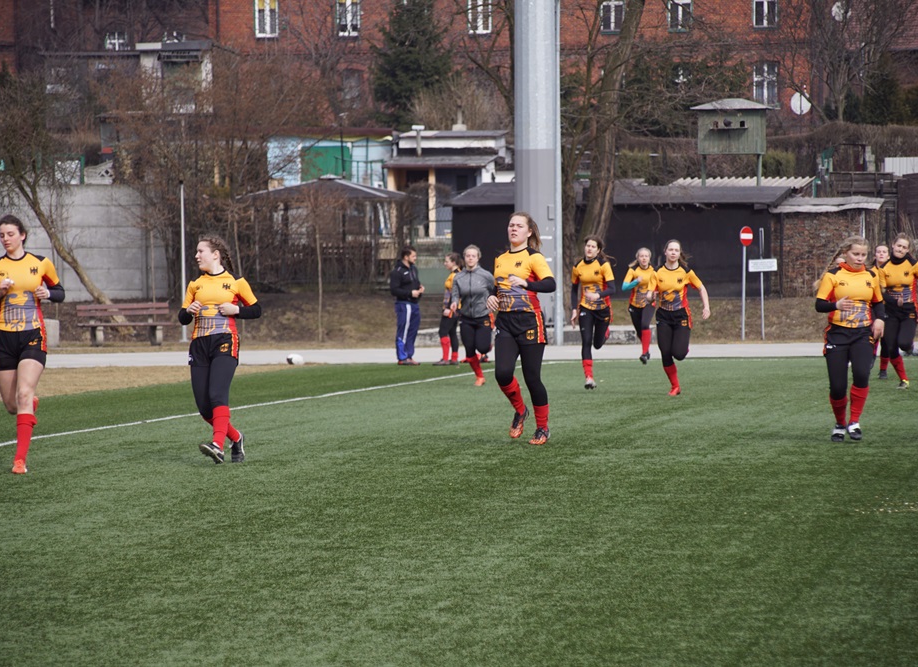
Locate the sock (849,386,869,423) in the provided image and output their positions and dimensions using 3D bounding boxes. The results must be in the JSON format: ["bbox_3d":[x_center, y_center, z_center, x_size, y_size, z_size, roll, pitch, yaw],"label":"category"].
[{"bbox_3d":[3.052,0.541,38.100,0.130,0.280,0.135,7,0,-11],"label":"sock"}]

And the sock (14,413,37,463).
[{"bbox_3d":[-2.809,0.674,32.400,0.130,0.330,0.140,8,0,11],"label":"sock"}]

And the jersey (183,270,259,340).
[{"bbox_3d":[-1.648,-0.194,34.700,0.470,0.490,0.280,0,1,22],"label":"jersey"}]

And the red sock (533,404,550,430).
[{"bbox_3d":[0.608,0.619,36.600,0.105,0.210,0.115,6,19,22],"label":"red sock"}]

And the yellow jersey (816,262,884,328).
[{"bbox_3d":[2.983,-0.283,38.200,0.500,0.490,0.270,-1,1,-10],"label":"yellow jersey"}]

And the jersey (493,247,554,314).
[{"bbox_3d":[0.472,-0.391,36.900,0.420,0.500,0.280,0,1,27],"label":"jersey"}]

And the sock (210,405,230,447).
[{"bbox_3d":[-1.650,0.643,34.600,0.120,0.290,0.130,3,0,0],"label":"sock"}]

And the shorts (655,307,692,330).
[{"bbox_3d":[2.265,-0.158,52.800,0.360,0.260,0.260,0,1,18],"label":"shorts"}]

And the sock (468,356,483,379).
[{"bbox_3d":[0.198,0.399,58.200,0.110,0.250,0.125,-25,8,13],"label":"sock"}]

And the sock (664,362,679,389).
[{"bbox_3d":[2.222,0.442,52.000,0.115,0.250,0.125,-14,10,22],"label":"sock"}]

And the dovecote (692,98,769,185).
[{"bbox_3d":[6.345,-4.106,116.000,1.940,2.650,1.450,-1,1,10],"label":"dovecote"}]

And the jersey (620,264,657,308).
[{"bbox_3d":[2.361,-0.595,64.000,0.500,0.550,0.320,-1,4,4],"label":"jersey"}]

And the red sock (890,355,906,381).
[{"bbox_3d":[4.695,0.376,53.300,0.110,0.255,0.125,-21,5,16],"label":"red sock"}]

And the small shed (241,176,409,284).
[{"bbox_3d":[-3.159,-2.525,122.000,3.850,2.700,3.700,0,1,13],"label":"small shed"}]

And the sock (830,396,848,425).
[{"bbox_3d":[2.876,0.586,37.800,0.120,0.240,0.125,-5,21,3],"label":"sock"}]

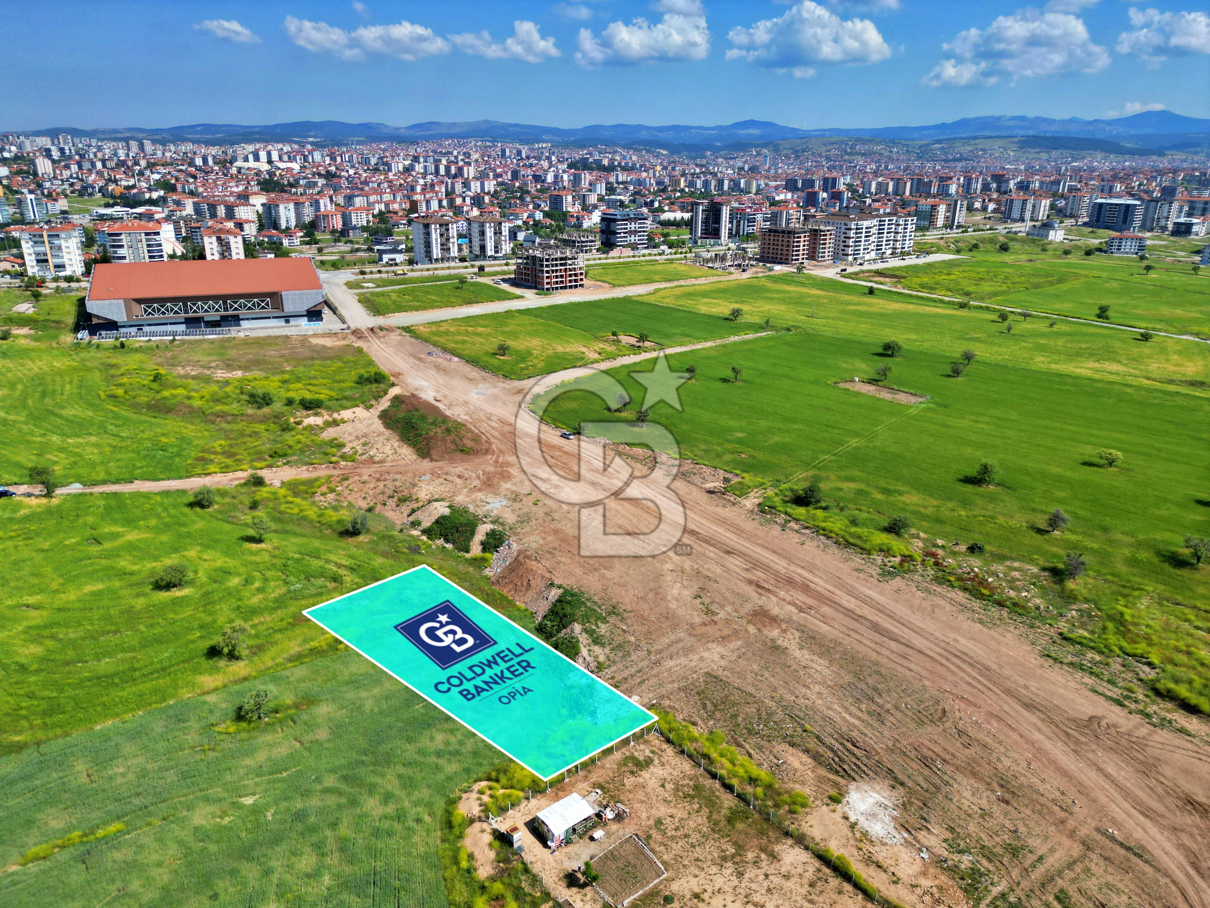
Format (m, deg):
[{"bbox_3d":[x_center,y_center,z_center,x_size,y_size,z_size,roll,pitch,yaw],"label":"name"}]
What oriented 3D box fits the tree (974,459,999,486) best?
[{"bbox_3d":[93.979,4.702,205.444,4.700,5.500,4.700,0,20,0],"label":"tree"}]

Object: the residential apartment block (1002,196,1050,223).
[{"bbox_3d":[478.760,-278.910,952.840,24.000,28.000,39.000,-16,26,-37],"label":"residential apartment block"}]

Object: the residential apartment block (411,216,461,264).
[{"bbox_3d":[-113.009,-142.813,558.201,19.862,28.708,23.953,-18,27,-41],"label":"residential apartment block"}]

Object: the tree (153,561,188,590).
[{"bbox_3d":[-75.260,21.200,145.840,5.600,4.900,5.600,-11,24,-28],"label":"tree"}]

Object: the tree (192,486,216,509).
[{"bbox_3d":[-85.939,9.324,179.633,4.700,4.900,4.700,1,20,0],"label":"tree"}]

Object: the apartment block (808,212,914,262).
[{"bbox_3d":[195.656,-166.778,636.834,81.389,29.859,38.676,-15,26,-36],"label":"apartment block"}]

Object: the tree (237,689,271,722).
[{"bbox_3d":[-47.360,34.168,113.832,4.000,4.400,4.000,1,20,0],"label":"tree"}]

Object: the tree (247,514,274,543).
[{"bbox_3d":[-67.636,14.632,164.685,4.700,5.600,4.700,1,20,0],"label":"tree"}]

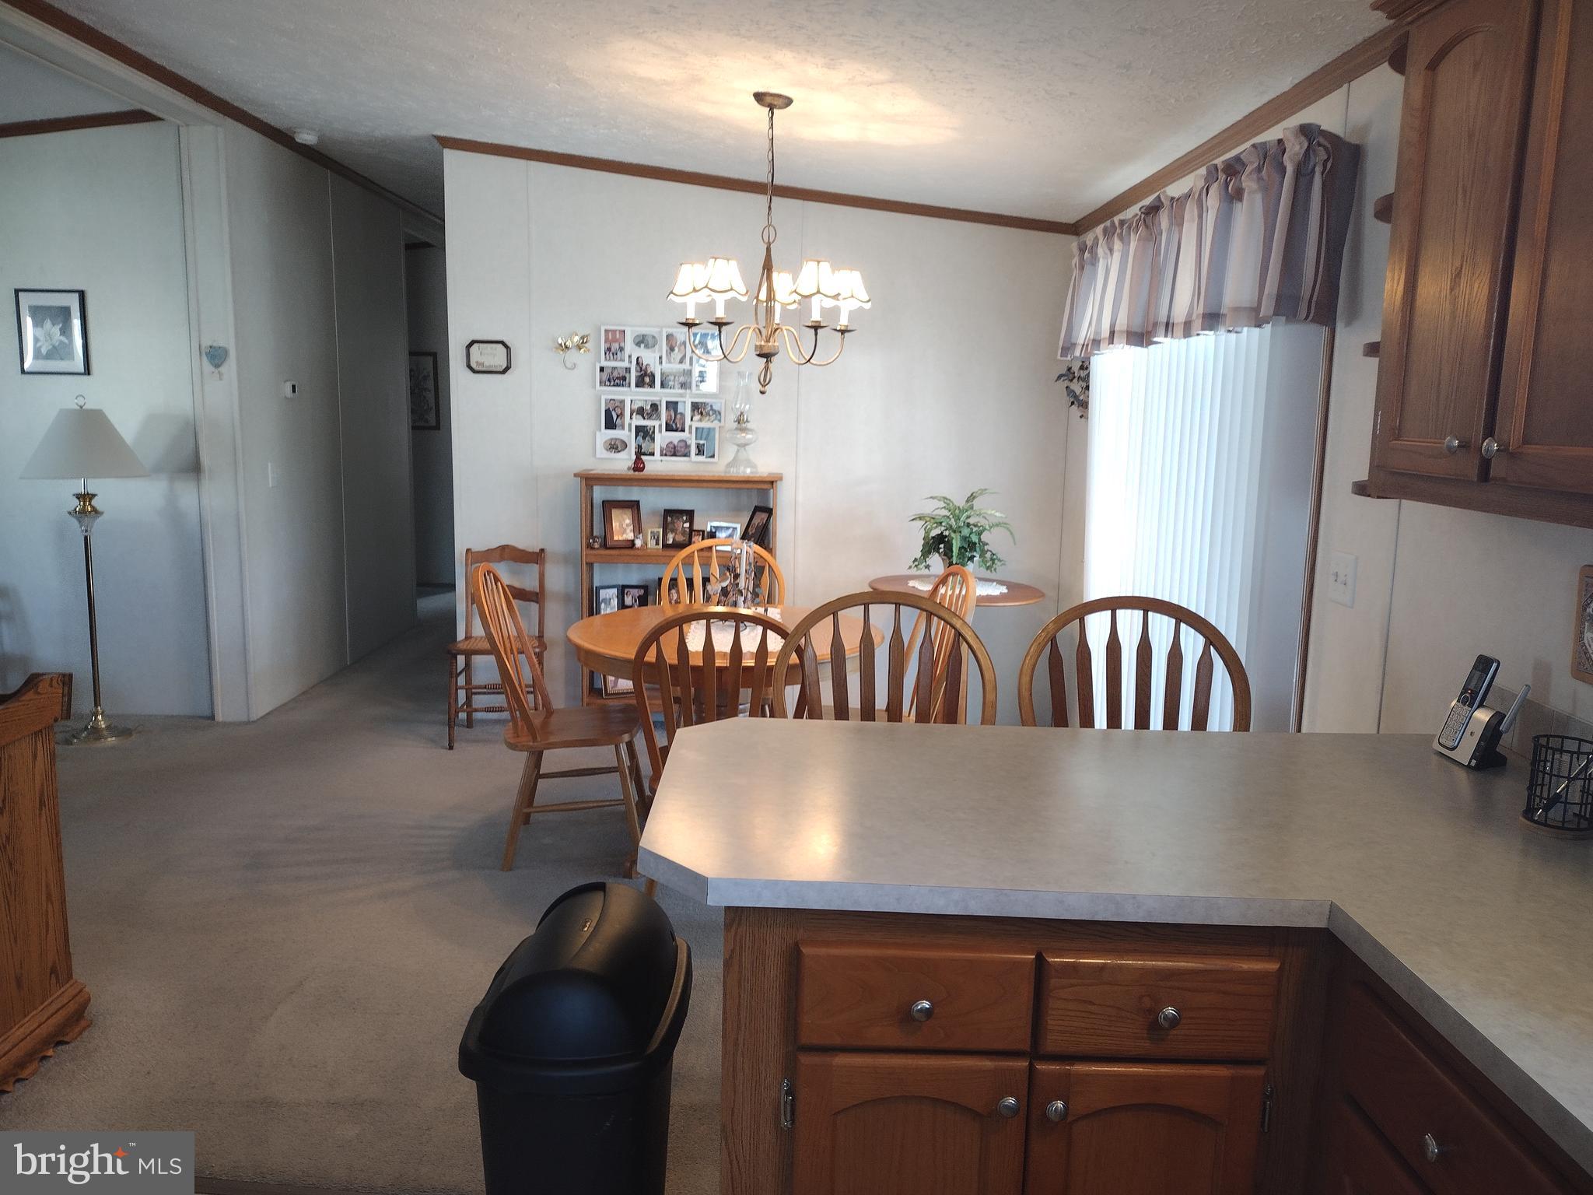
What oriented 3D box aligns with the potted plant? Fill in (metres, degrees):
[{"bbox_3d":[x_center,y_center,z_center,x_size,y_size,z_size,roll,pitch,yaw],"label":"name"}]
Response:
[{"bbox_3d":[0.693,-0.247,5.184,0.440,0.406,0.420,1,9,-1],"label":"potted plant"}]

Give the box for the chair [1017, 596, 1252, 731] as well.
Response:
[{"bbox_3d":[0.745,0.595,2.591,0.510,1.130,0.540,1,8,-1],"label":"chair"}]

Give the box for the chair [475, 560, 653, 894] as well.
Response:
[{"bbox_3d":[-0.753,0.363,4.070,0.580,0.960,0.480,0,9,-4],"label":"chair"}]

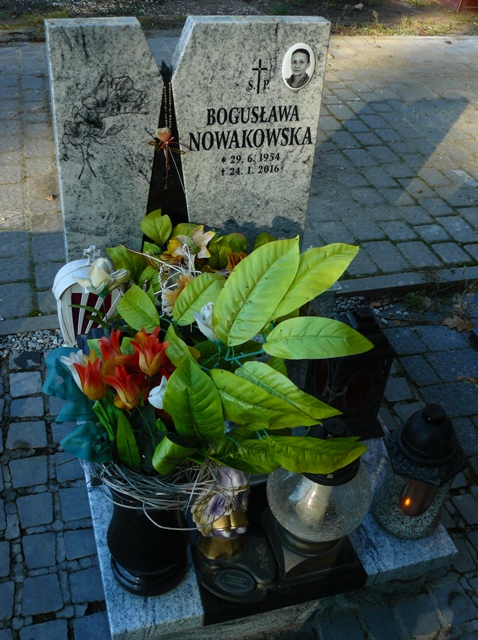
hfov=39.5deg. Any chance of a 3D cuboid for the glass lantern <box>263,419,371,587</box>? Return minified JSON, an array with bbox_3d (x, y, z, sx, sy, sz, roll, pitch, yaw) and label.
[{"bbox_3d":[0.141,0.297,1.184,0.190,0.365,0.190,-7,39,-15],"label":"glass lantern"}]

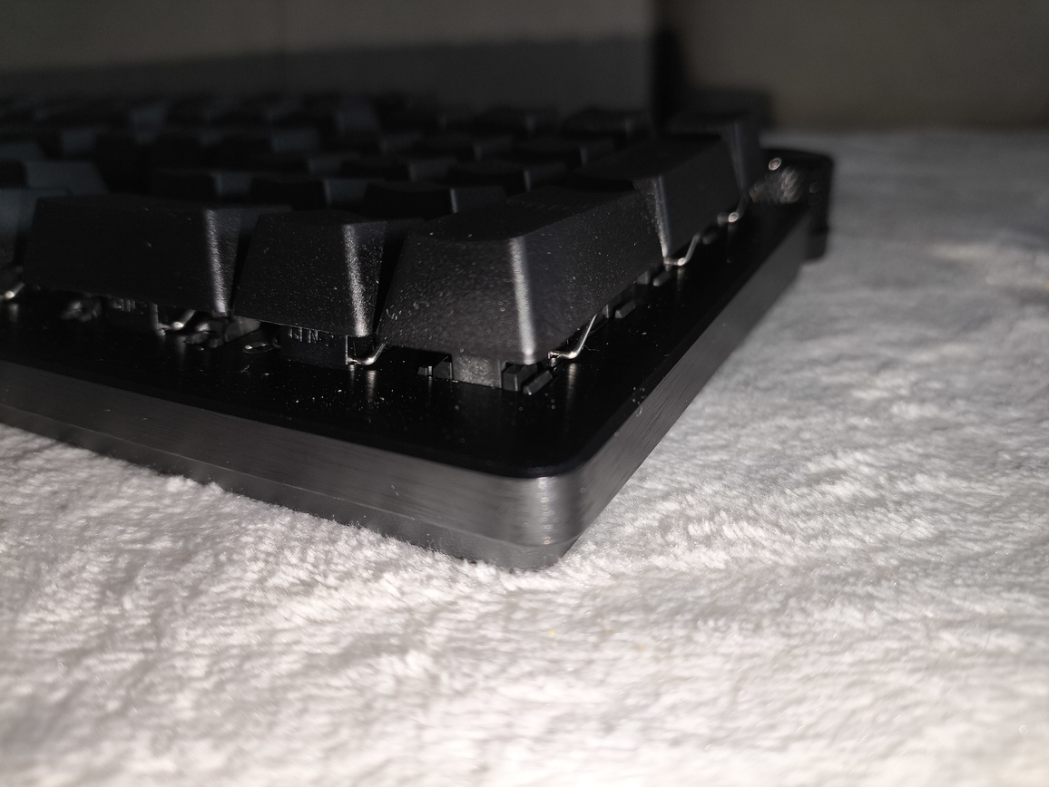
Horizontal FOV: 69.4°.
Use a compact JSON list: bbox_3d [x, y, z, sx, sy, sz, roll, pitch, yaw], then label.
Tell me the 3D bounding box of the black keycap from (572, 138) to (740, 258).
[{"bbox_3d":[0.019,-0.031,0.113,0.018,0.010,0.037,10,28,26],"label":"black keycap"}]

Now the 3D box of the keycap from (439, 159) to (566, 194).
[{"bbox_3d":[-0.002,-0.030,0.114,0.018,0.010,0.018,10,28,26],"label":"keycap"}]

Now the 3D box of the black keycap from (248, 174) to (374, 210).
[{"bbox_3d":[-0.028,-0.026,0.107,0.018,0.010,0.018,10,28,26],"label":"black keycap"}]

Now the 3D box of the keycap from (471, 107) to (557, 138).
[{"bbox_3d":[-0.002,-0.049,0.152,0.018,0.012,0.018,10,28,26],"label":"keycap"}]

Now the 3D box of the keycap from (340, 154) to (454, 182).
[{"bbox_3d":[-0.019,-0.033,0.122,0.018,0.010,0.018,10,28,26],"label":"keycap"}]

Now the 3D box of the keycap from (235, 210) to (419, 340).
[{"bbox_3d":[-0.020,-0.015,0.084,0.018,0.010,0.018,10,28,26],"label":"keycap"}]

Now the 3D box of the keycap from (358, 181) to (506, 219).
[{"bbox_3d":[-0.011,-0.023,0.099,0.018,0.010,0.018,10,28,26],"label":"keycap"}]

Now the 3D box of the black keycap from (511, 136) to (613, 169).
[{"bbox_3d":[0.007,-0.038,0.129,0.018,0.010,0.018,10,28,26],"label":"black keycap"}]

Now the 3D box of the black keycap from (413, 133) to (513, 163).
[{"bbox_3d":[-0.010,-0.041,0.137,0.018,0.010,0.018,10,28,26],"label":"black keycap"}]

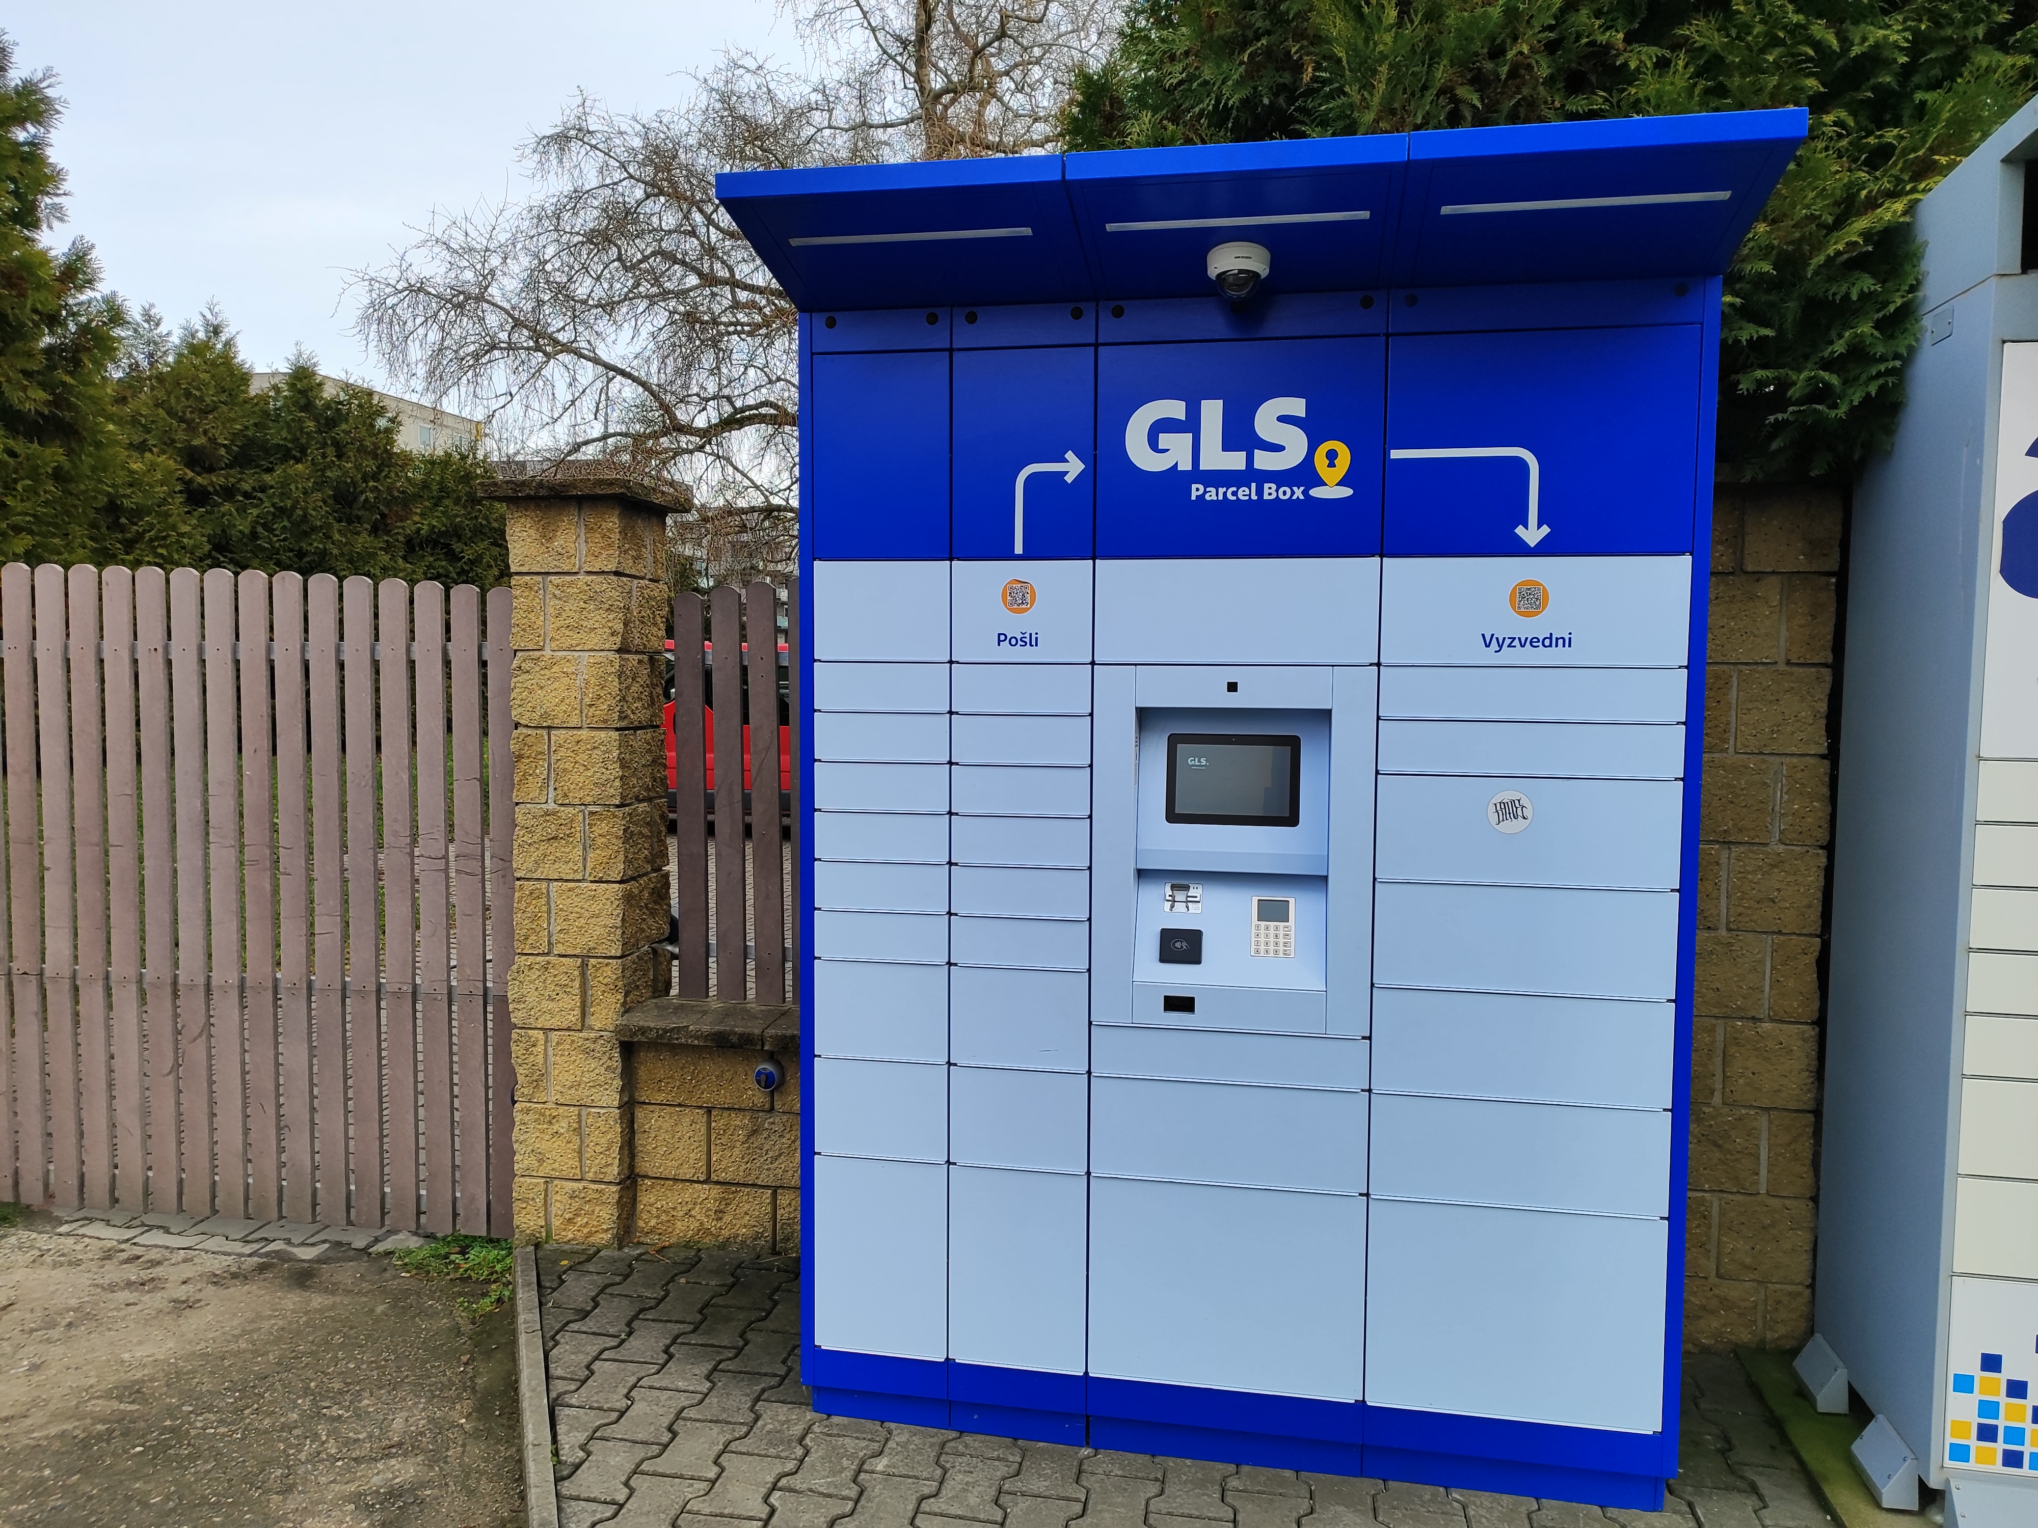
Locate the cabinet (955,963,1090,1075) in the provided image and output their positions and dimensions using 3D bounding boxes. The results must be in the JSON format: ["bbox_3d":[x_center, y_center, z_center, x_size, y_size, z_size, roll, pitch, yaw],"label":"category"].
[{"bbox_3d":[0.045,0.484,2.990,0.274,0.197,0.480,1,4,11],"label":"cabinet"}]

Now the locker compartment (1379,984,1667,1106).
[{"bbox_3d":[0.966,0.507,2.833,0.524,0.194,0.480,1,4,11],"label":"locker compartment"}]

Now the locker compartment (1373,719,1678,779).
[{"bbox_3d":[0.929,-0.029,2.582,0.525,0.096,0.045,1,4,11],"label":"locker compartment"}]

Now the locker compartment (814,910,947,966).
[{"bbox_3d":[-0.228,0.331,3.053,0.273,0.094,0.480,1,4,11],"label":"locker compartment"}]

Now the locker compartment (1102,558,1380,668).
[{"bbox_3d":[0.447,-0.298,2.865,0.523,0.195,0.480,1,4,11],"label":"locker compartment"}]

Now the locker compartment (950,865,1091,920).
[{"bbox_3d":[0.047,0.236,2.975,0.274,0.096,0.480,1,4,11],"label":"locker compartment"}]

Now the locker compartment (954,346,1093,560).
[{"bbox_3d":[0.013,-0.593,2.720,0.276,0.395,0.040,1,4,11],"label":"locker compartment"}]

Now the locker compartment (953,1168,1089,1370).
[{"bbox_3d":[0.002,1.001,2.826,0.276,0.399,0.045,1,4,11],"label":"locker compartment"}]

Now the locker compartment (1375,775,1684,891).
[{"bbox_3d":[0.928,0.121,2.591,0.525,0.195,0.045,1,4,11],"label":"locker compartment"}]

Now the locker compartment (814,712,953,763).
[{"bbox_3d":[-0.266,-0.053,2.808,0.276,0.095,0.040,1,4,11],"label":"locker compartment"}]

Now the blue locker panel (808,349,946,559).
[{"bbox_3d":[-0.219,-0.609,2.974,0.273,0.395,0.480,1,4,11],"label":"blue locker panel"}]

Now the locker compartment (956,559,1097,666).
[{"bbox_3d":[0.051,-0.308,2.960,0.275,0.193,0.480,1,4,11],"label":"locker compartment"}]

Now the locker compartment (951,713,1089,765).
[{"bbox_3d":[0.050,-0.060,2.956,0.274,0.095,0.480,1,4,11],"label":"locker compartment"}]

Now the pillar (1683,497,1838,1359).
[{"bbox_3d":[1.658,0.356,3.328,0.310,1.973,0.300,1,4,11],"label":"pillar"}]

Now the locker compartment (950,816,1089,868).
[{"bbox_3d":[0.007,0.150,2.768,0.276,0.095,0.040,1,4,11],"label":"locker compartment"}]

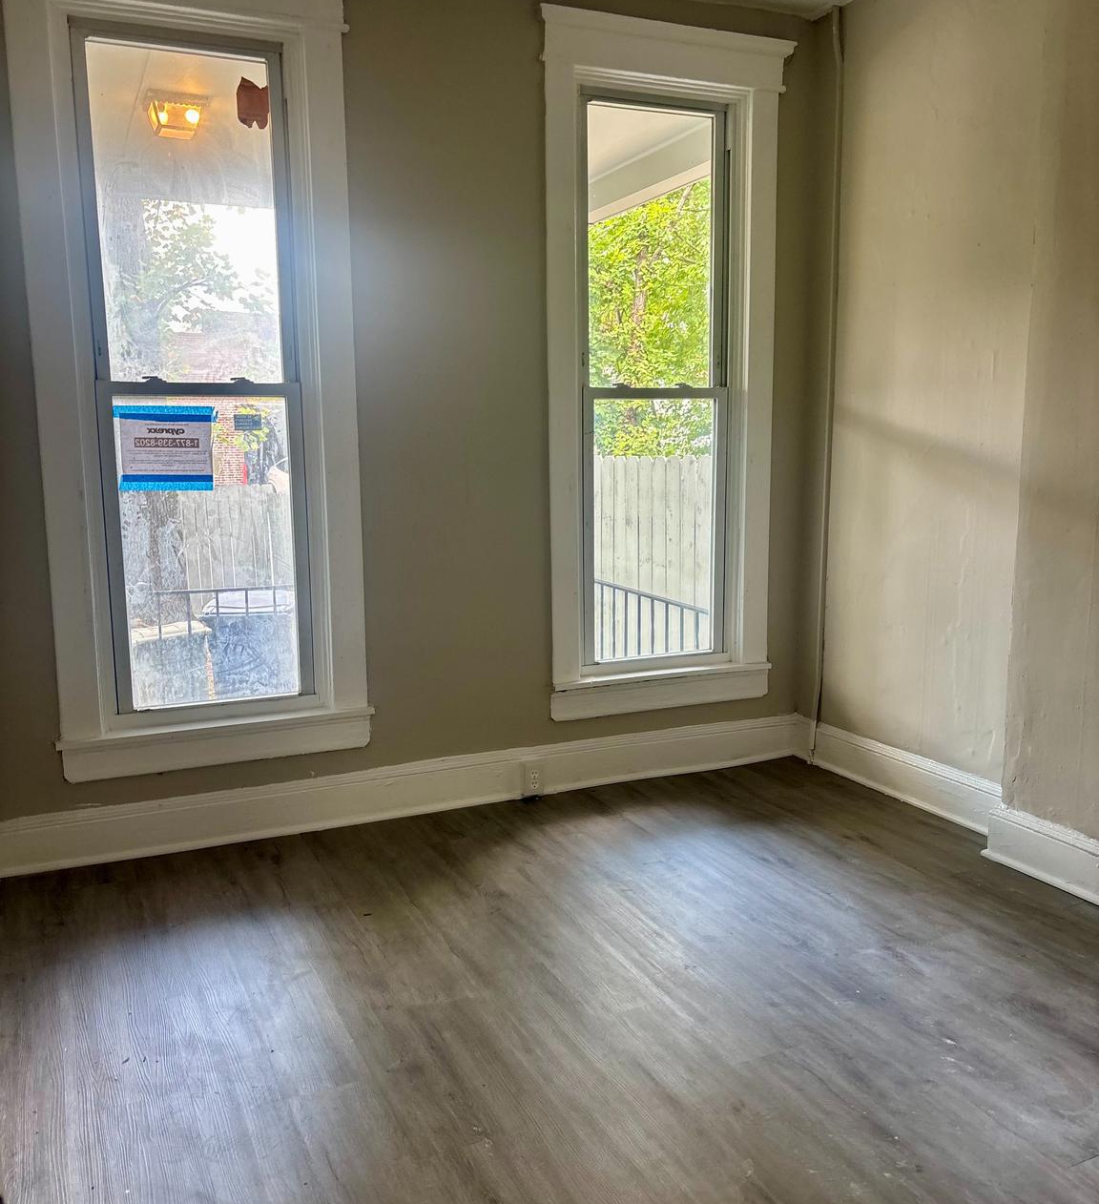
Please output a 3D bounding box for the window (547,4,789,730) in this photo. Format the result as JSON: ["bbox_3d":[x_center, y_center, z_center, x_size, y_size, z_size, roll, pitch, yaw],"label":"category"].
[{"bbox_3d":[0.453,-0.837,4.186,1.050,2.520,0.130,-4,9,-24],"label":"window"}]

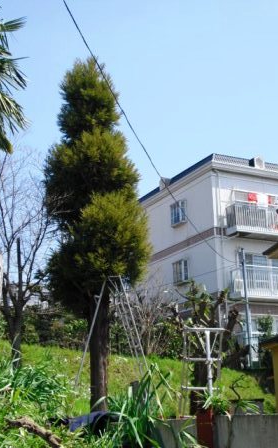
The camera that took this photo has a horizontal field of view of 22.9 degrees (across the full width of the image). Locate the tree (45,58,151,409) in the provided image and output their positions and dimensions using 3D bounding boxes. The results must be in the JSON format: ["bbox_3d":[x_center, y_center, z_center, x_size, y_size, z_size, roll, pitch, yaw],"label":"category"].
[{"bbox_3d":[-0.762,-0.036,12.893,1.950,6.872,1.900,-1,-16,0],"label":"tree"}]

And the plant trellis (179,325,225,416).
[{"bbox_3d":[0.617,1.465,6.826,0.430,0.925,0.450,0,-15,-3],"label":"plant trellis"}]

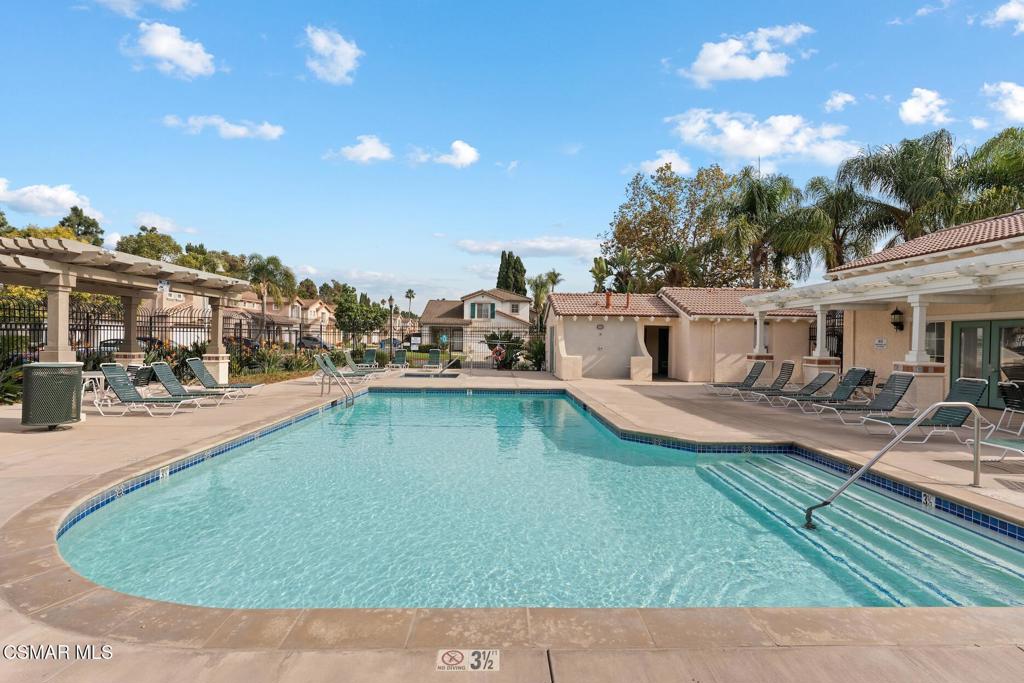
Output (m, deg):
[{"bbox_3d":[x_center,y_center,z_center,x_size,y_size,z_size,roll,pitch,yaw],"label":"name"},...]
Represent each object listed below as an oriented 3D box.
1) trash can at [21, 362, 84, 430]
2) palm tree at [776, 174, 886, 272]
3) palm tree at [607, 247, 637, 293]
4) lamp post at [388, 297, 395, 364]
[{"bbox_3d":[-7.950,0.973,7.900,0.710,1.120,0.710,0,1,-45],"label":"trash can"},{"bbox_3d":[15.500,-3.310,22.000,5.200,9.500,5.200,0,0,0],"label":"palm tree"},{"bbox_3d":[6.917,-2.278,29.021,2.000,7.552,2.000,1,0,-2],"label":"palm tree"},{"bbox_3d":[-6.910,-0.688,26.118,0.340,3.960,0.340,1,0,-2],"label":"lamp post"}]

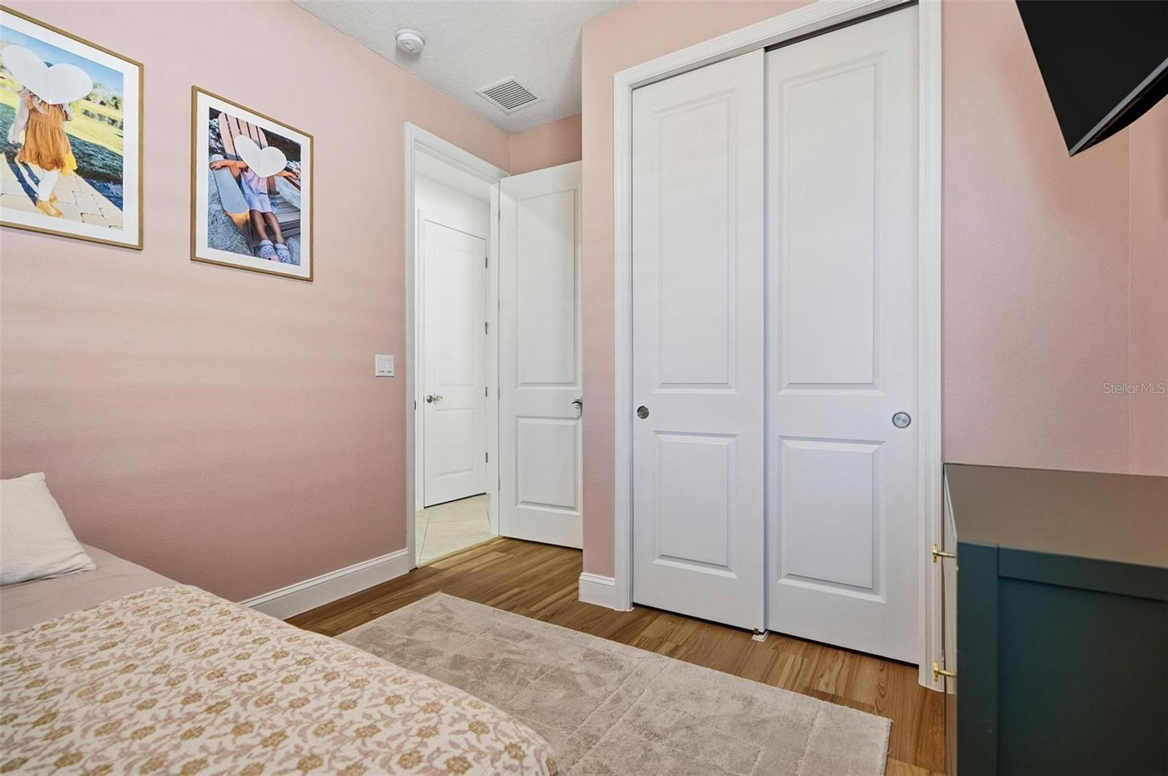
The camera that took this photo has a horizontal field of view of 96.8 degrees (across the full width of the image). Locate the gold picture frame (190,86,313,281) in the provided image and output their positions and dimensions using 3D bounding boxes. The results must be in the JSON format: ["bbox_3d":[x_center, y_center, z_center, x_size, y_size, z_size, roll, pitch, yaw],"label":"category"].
[{"bbox_3d":[-1.405,-0.837,2.228,0.025,0.682,0.490,0,0,32],"label":"gold picture frame"}]

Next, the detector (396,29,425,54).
[{"bbox_3d":[-0.881,-1.759,2.639,0.139,0.042,0.139,0,0,0],"label":"detector"}]

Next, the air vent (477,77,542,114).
[{"bbox_3d":[-0.447,-1.775,3.167,0.303,0.015,0.303,0,0,31],"label":"air vent"}]

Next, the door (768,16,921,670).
[{"bbox_3d":[1.004,-0.198,2.087,0.575,2.446,0.037,0,0,31],"label":"door"}]

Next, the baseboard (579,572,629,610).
[{"bbox_3d":[0.082,0.973,2.489,0.220,0.133,0.020,0,0,31],"label":"baseboard"}]

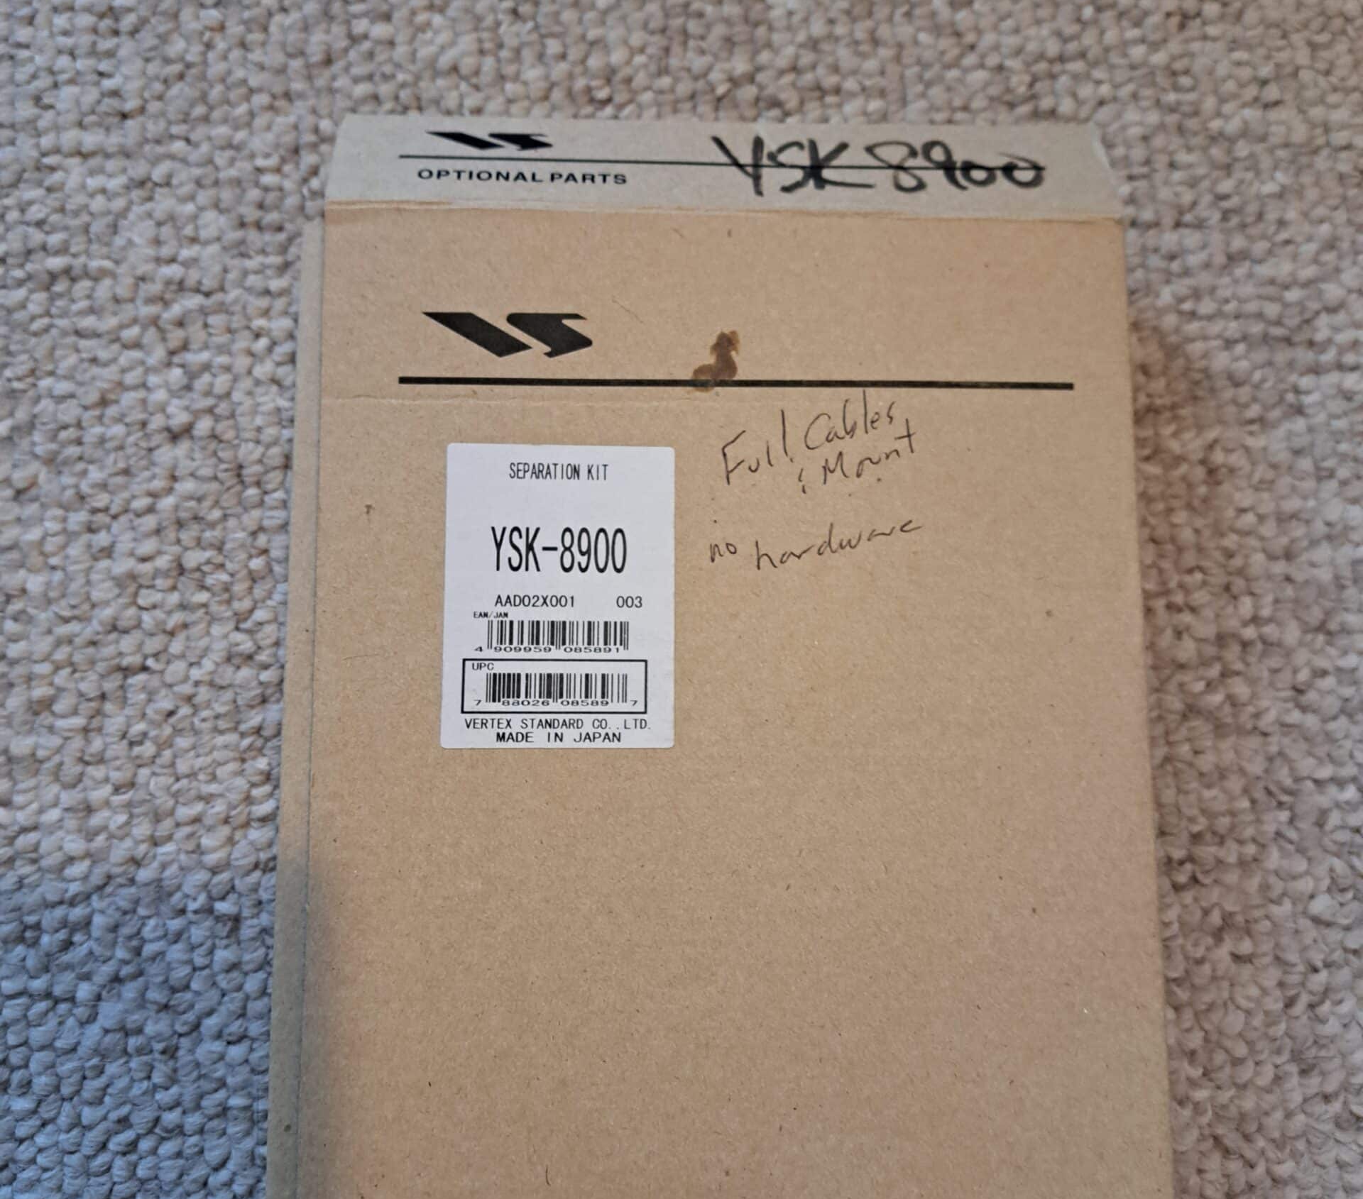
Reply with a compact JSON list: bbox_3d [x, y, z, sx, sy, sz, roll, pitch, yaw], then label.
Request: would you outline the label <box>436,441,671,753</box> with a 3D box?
[{"bbox_3d":[-0.026,-0.001,0.275,0.050,0.001,0.067,0,83,-3],"label":"label"}]

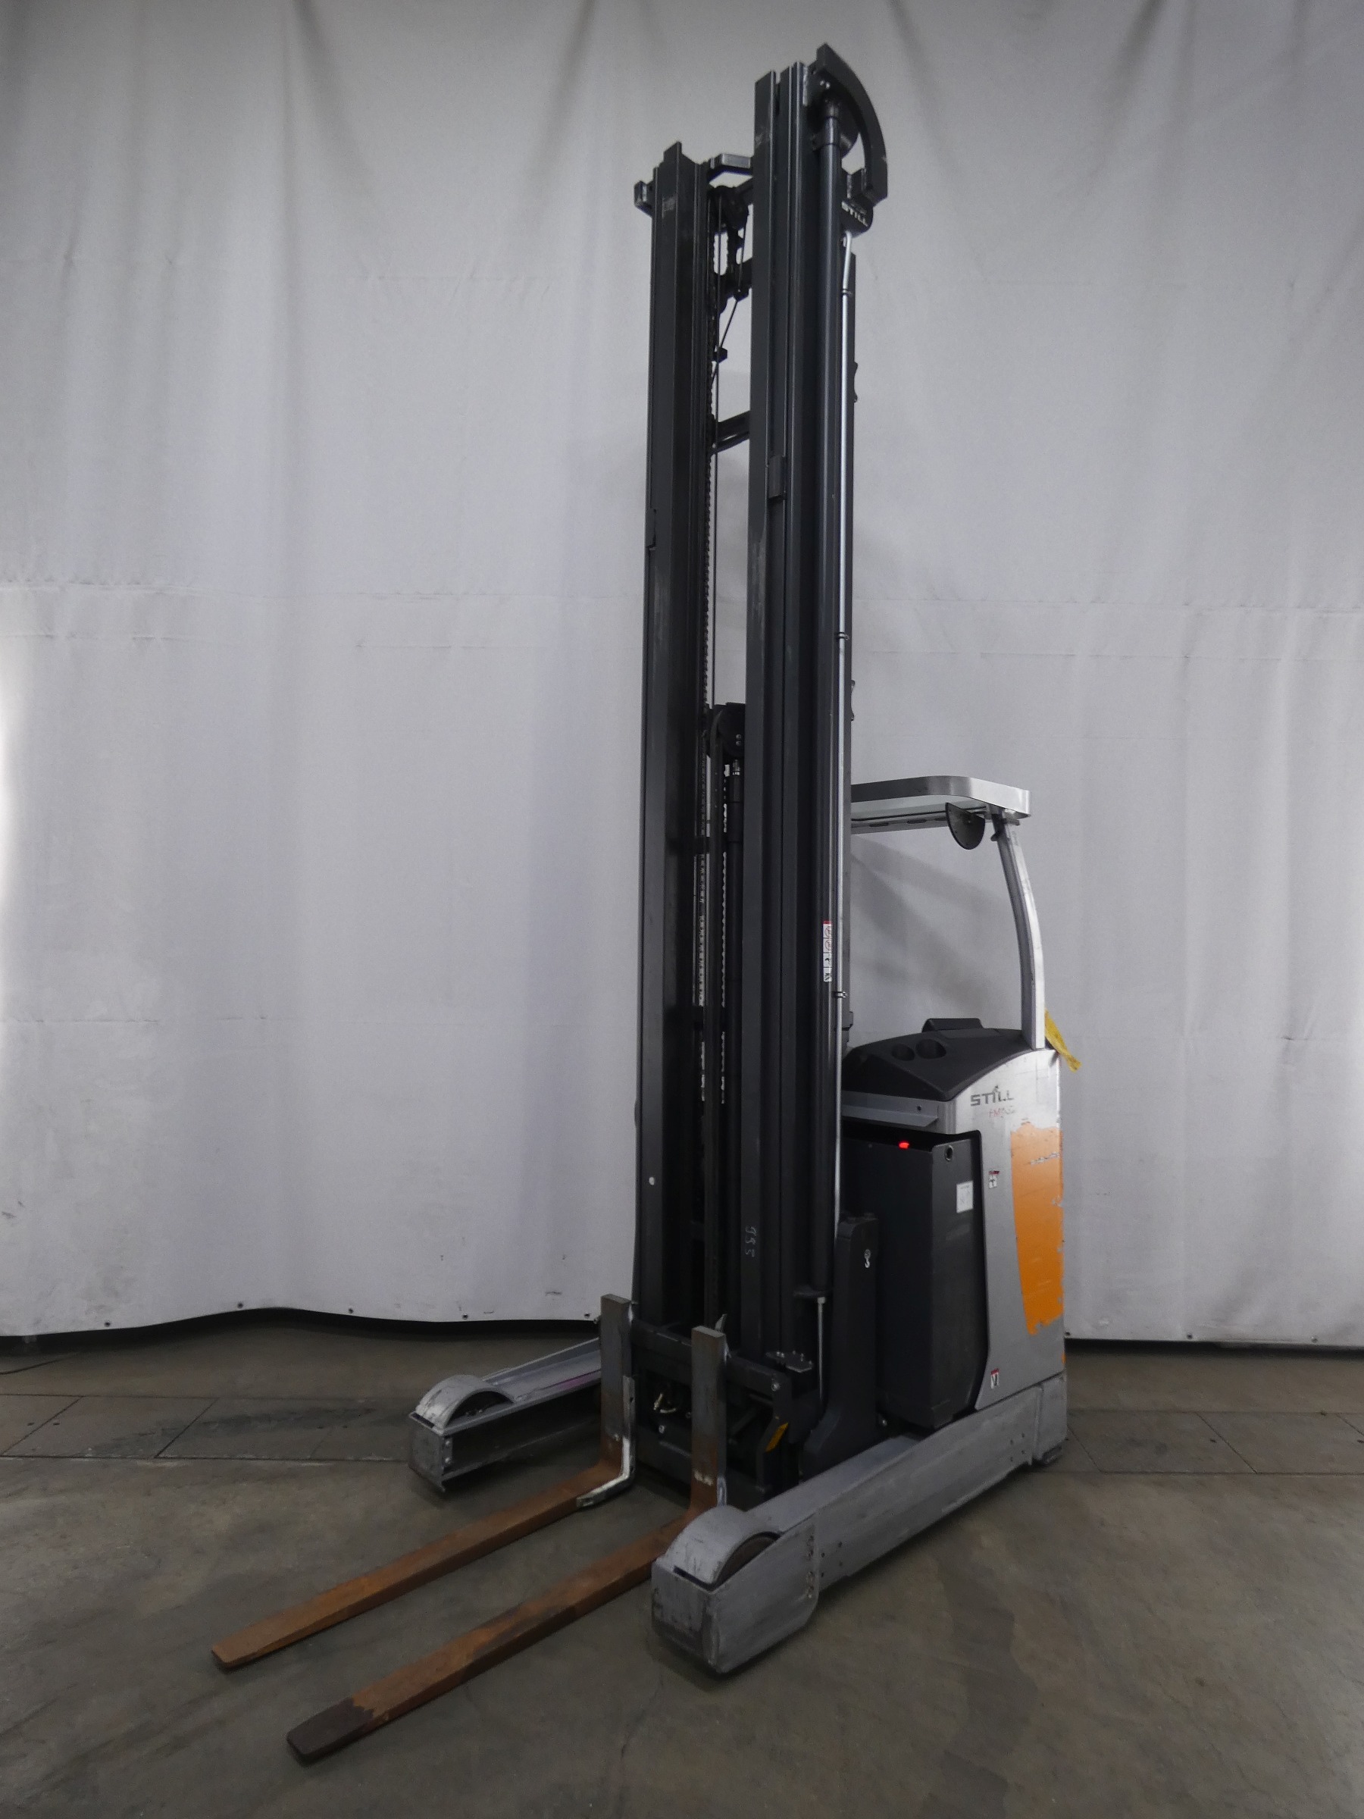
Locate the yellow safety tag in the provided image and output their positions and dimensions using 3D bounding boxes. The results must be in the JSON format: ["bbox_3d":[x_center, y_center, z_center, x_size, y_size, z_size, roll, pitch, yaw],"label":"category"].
[{"bbox_3d":[1.331,0.463,3.680,0.130,0.220,0.060,1,-3,-14],"label":"yellow safety tag"}]

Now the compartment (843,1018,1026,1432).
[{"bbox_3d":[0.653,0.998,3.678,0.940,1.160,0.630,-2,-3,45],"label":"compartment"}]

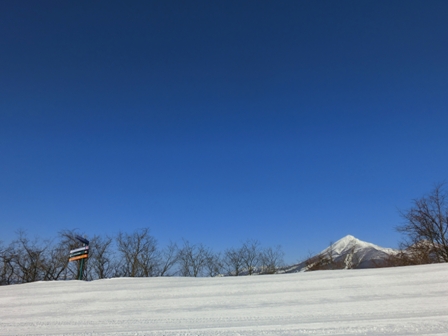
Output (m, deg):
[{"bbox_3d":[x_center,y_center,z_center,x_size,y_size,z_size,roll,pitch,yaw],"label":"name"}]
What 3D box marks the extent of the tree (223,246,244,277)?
[{"bbox_3d":[0.904,8.901,34.500,2.090,2.770,1.880,1,-14,0],"label":"tree"}]

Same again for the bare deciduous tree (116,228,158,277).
[{"bbox_3d":[-7.161,6.995,30.000,3.480,3.850,3.130,1,-14,0],"label":"bare deciduous tree"}]

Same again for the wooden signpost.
[{"bbox_3d":[-8.573,5.369,21.500,1.270,2.530,0.450,4,-15,-12],"label":"wooden signpost"}]

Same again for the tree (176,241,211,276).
[{"bbox_3d":[-2.686,8.241,33.000,3.280,3.180,2.950,1,-14,0],"label":"tree"}]

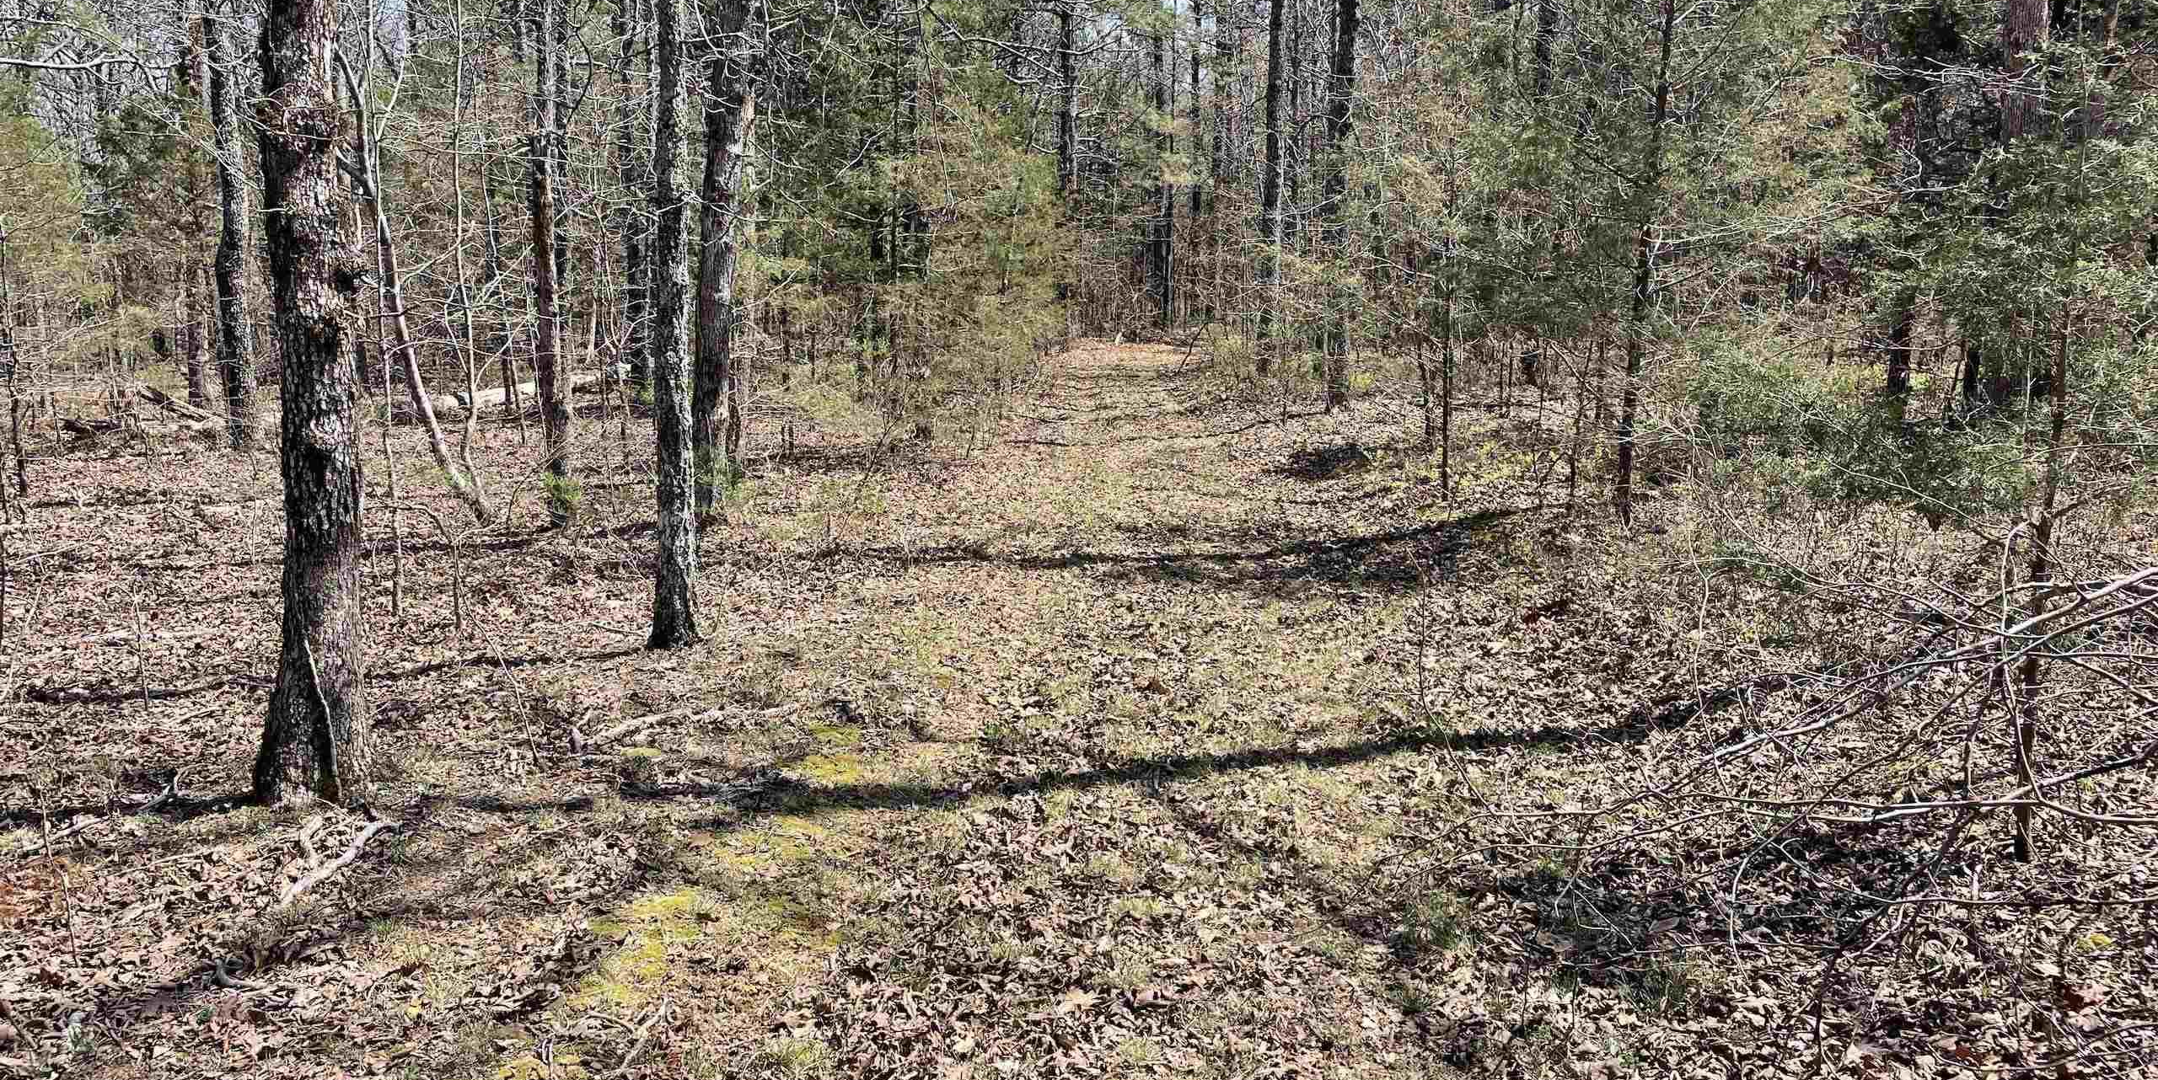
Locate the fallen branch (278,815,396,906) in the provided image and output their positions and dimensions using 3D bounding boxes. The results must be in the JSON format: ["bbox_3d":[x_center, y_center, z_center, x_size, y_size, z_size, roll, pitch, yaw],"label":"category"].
[{"bbox_3d":[-2.002,0.837,4.399,0.160,0.070,0.635,0,9,2],"label":"fallen branch"}]

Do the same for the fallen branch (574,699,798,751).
[{"bbox_3d":[-1.372,0.620,5.772,0.867,0.070,0.130,-8,12,-41],"label":"fallen branch"}]

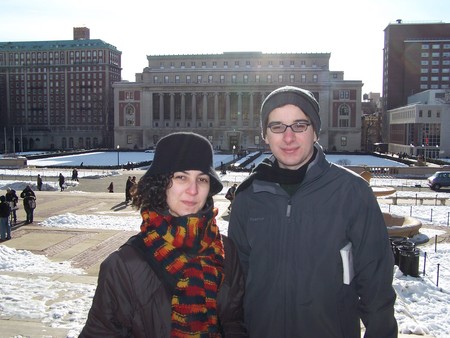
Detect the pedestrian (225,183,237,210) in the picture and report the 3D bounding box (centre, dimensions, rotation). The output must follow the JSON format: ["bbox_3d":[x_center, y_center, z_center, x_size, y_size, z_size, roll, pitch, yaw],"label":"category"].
[{"bbox_3d":[0.406,1.709,28.635,0.550,1.680,0.520,-1,5,-18],"label":"pedestrian"}]

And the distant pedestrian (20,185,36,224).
[{"bbox_3d":[-8.922,1.632,22.445,0.660,1.730,0.480,1,5,9],"label":"distant pedestrian"}]

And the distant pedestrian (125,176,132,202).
[{"bbox_3d":[-6.533,1.378,33.466,0.420,1.740,0.520,-1,5,-15],"label":"distant pedestrian"}]

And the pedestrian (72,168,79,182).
[{"bbox_3d":[-19.524,0.824,64.639,0.420,1.700,0.520,1,5,12],"label":"pedestrian"}]

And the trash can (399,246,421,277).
[{"bbox_3d":[5.309,2.677,14.200,0.600,0.800,0.600,1,5,8],"label":"trash can"}]

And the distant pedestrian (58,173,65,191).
[{"bbox_3d":[-15.433,1.285,46.714,0.450,1.720,0.520,1,5,6],"label":"distant pedestrian"}]

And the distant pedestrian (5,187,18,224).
[{"bbox_3d":[-9.627,1.684,22.289,0.580,1.700,0.500,4,6,41],"label":"distant pedestrian"}]

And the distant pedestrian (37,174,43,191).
[{"bbox_3d":[-19.112,1.437,50.928,0.400,1.700,0.520,1,5,12],"label":"distant pedestrian"}]

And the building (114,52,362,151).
[{"bbox_3d":[6.303,-23.939,183.565,80.019,31.997,50.000,1,5,8],"label":"building"}]

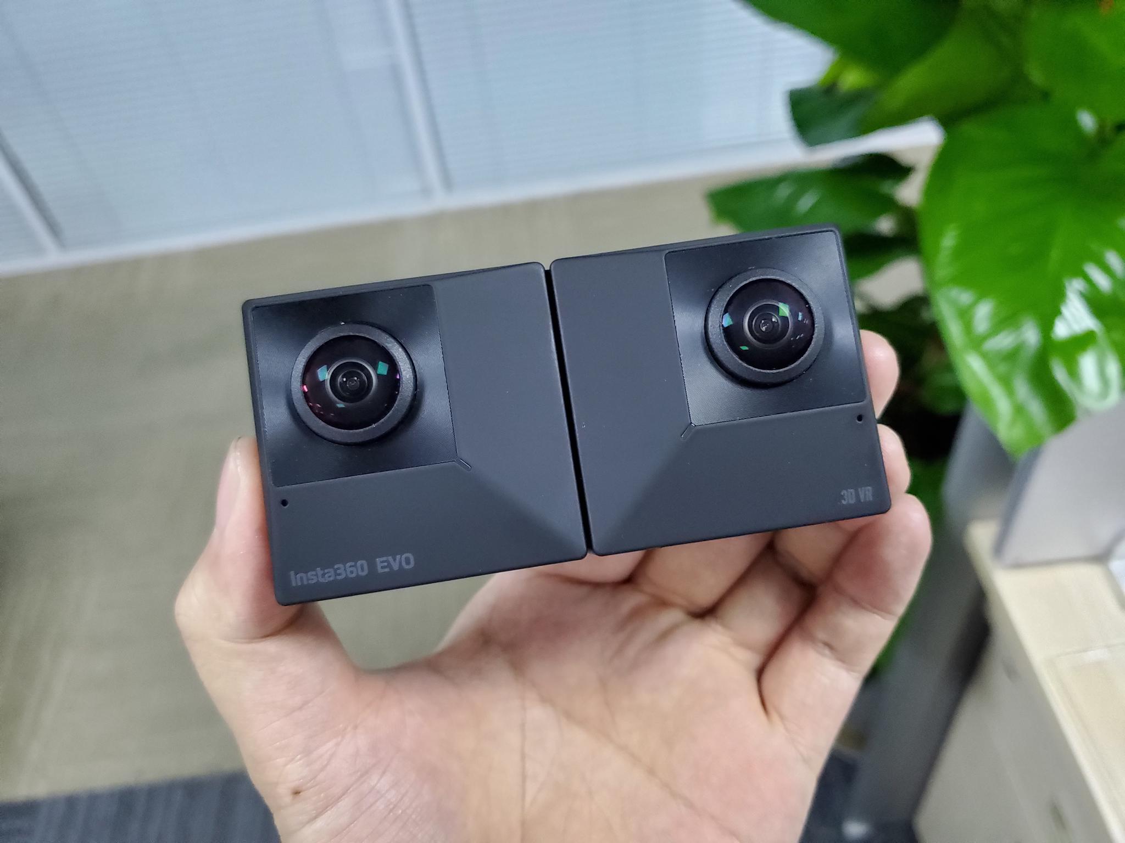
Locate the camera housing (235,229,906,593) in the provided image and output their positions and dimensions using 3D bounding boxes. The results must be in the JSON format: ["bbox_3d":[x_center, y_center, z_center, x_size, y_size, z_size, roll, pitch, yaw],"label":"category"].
[{"bbox_3d":[0.001,-0.001,0.146,0.100,0.026,0.049,-8,85,-4],"label":"camera housing"}]

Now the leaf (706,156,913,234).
[{"bbox_3d":[0.220,-0.198,0.750,0.180,0.042,0.115,-8,43,0],"label":"leaf"}]

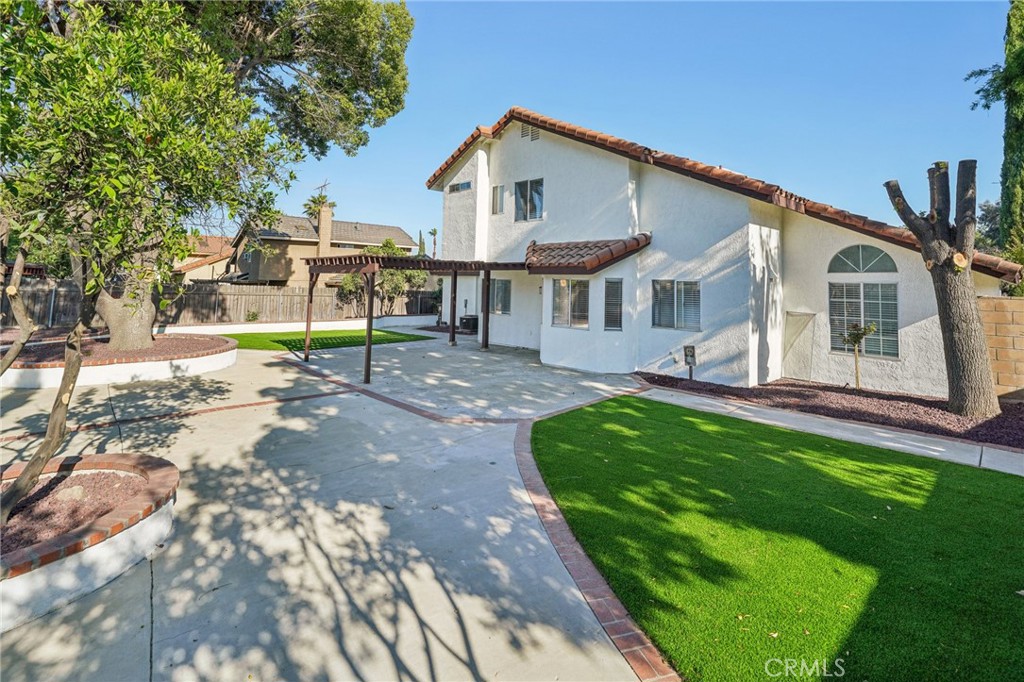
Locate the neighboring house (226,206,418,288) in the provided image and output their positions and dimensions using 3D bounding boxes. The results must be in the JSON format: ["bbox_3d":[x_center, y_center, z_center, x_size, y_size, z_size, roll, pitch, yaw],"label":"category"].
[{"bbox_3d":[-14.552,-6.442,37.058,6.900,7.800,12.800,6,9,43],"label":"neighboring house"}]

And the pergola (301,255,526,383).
[{"bbox_3d":[-2.490,-0.833,12.377,3.800,2.620,5.400,6,9,43],"label":"pergola"}]

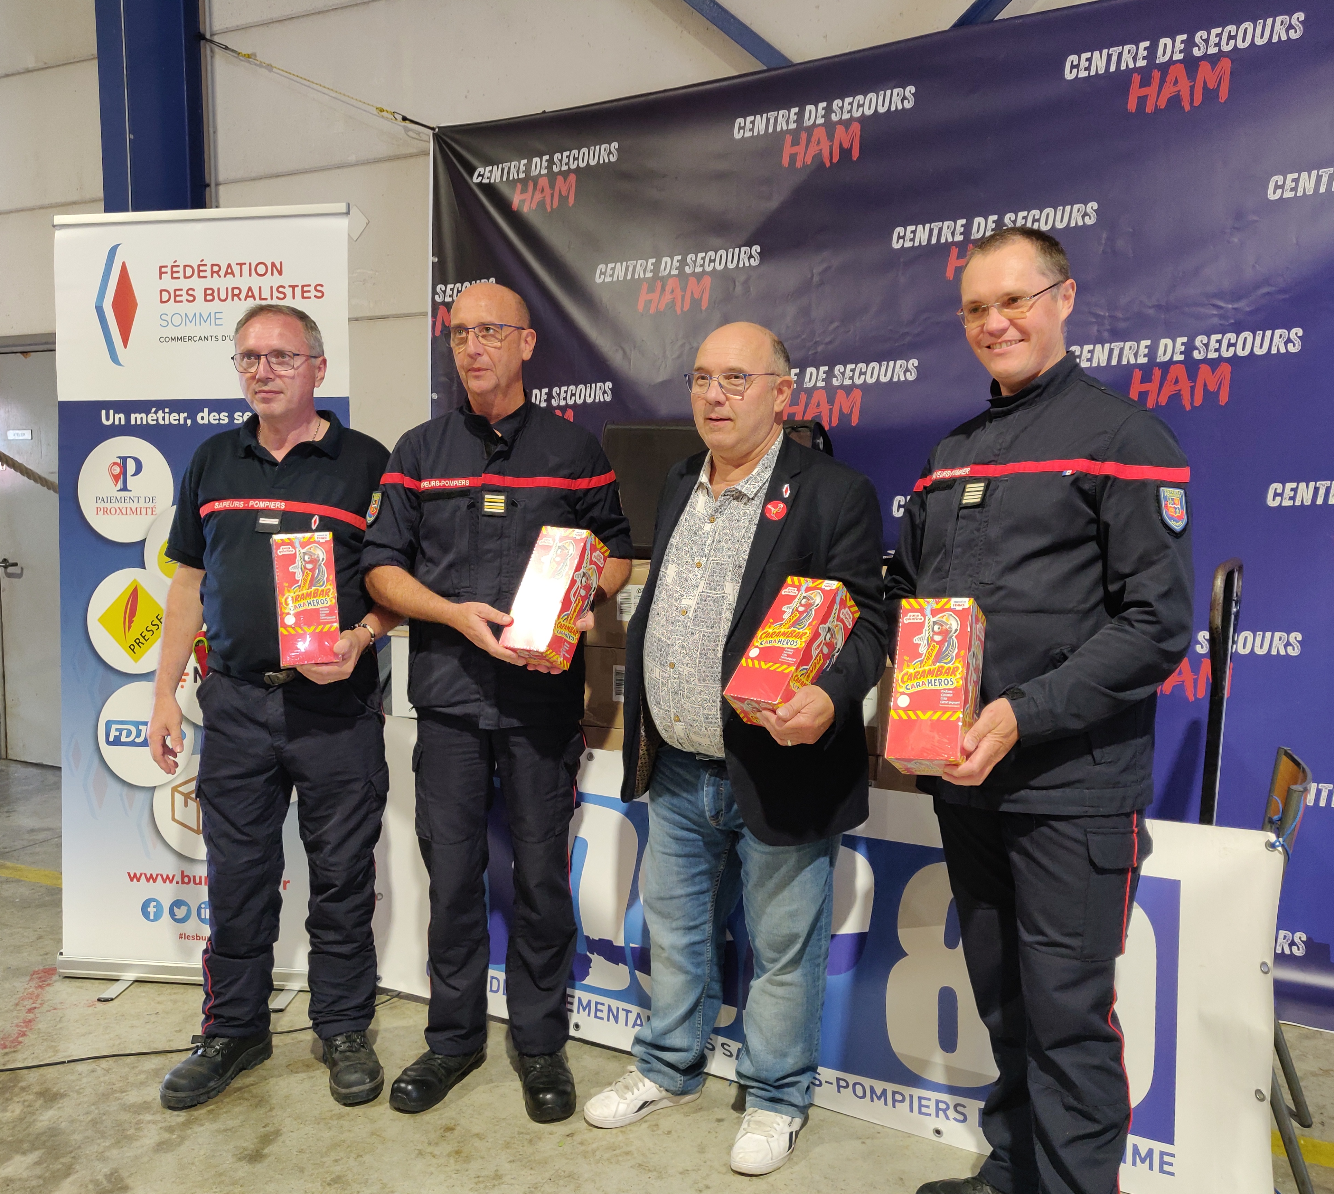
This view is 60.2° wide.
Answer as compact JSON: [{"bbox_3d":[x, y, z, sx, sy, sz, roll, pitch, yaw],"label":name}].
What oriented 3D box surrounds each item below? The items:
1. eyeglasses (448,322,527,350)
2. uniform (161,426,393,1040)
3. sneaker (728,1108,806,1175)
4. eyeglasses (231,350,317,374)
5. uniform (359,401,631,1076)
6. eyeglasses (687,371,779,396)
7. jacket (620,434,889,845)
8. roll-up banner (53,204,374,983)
[{"bbox_3d":[-0.370,-0.547,2.456,0.142,0.046,0.145,1,7,19],"label":"eyeglasses"},{"bbox_3d":[-0.845,0.310,2.529,0.500,1.430,0.360,0,4,-5],"label":"uniform"},{"bbox_3d":[0.213,1.056,2.366,0.112,0.115,0.295,1,4,16],"label":"sneaker"},{"bbox_3d":[-0.820,-0.489,2.433,0.142,0.045,0.145,-2,8,5],"label":"eyeglasses"},{"bbox_3d":[-0.368,0.312,2.499,0.570,1.470,0.400,0,4,-3],"label":"uniform"},{"bbox_3d":[0.137,-0.414,2.223,0.142,0.046,0.145,8,14,37],"label":"eyeglasses"},{"bbox_3d":[0.165,0.072,2.281,0.560,0.810,0.420,2,5,31],"label":"jacket"},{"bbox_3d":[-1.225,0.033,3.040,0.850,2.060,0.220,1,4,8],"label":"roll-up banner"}]

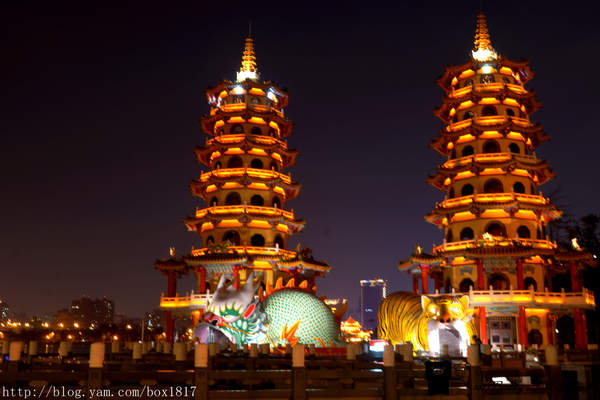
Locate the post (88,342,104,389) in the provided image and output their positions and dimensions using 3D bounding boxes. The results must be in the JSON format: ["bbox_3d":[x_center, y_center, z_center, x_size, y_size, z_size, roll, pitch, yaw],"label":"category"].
[{"bbox_3d":[-3.589,2.979,11.589,0.260,0.838,0.260,0,-12,0],"label":"post"}]

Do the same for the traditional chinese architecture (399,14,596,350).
[{"bbox_3d":[16.236,-2.163,55.693,14.300,29.977,14.300,-3,-13,16],"label":"traditional chinese architecture"}]

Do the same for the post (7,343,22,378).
[{"bbox_3d":[-6.706,3.817,15.394,0.260,0.886,0.260,0,-12,0],"label":"post"}]

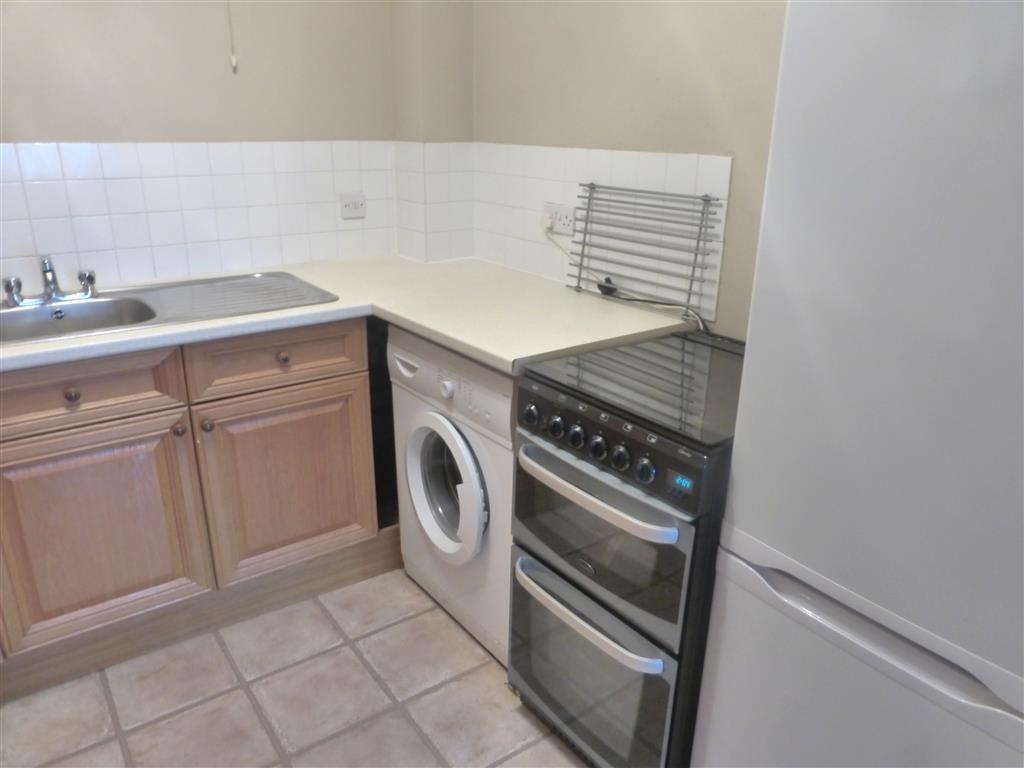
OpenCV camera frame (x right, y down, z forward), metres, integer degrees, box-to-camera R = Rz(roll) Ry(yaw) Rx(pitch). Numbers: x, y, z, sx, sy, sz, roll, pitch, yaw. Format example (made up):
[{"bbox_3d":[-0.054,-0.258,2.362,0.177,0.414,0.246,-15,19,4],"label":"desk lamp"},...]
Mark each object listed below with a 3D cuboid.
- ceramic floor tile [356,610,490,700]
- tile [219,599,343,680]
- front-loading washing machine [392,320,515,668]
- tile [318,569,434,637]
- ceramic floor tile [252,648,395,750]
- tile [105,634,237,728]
[{"bbox_3d":[-0.248,0.740,1.965,0.270,0.010,0.271,-13,23,-33],"label":"ceramic floor tile"},{"bbox_3d":[-0.651,0.720,2.021,0.270,0.010,0.262,-13,23,-33],"label":"tile"},{"bbox_3d":[0.017,0.239,2.104,0.565,0.850,0.597,-13,23,-34],"label":"front-loading washing machine"},{"bbox_3d":[-0.417,0.666,2.181,0.268,0.010,0.262,-13,23,-33],"label":"tile"},{"bbox_3d":[-0.488,0.793,1.808,0.265,0.010,0.268,-13,23,-33],"label":"ceramic floor tile"},{"bbox_3d":[-0.891,0.773,1.864,0.270,0.010,0.262,-13,23,-33],"label":"tile"}]

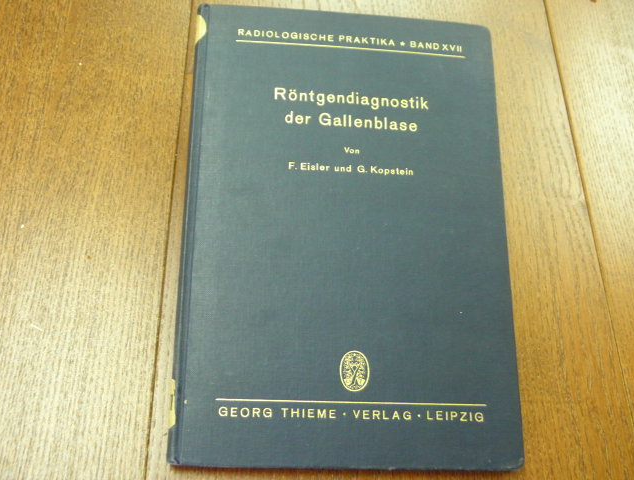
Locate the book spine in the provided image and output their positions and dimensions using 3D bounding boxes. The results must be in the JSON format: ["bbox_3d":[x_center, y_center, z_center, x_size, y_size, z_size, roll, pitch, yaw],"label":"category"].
[{"bbox_3d":[-0.062,-0.013,0.368,0.009,0.013,0.243,3,72,-6],"label":"book spine"}]

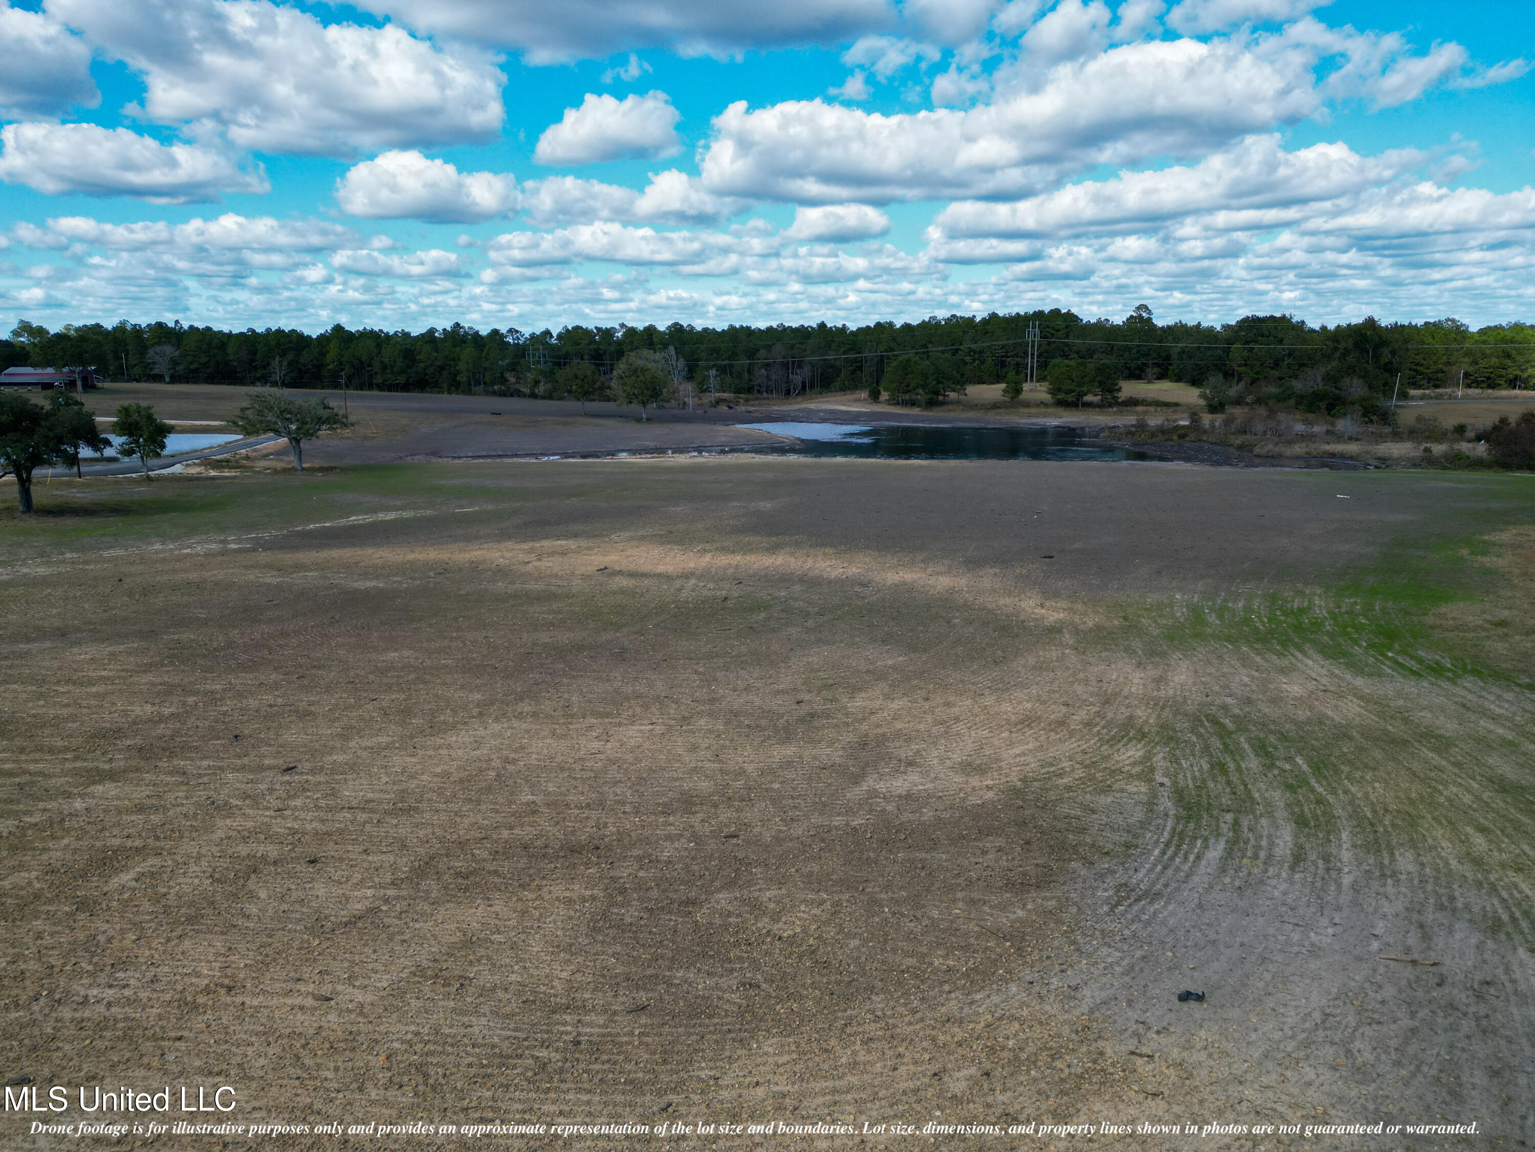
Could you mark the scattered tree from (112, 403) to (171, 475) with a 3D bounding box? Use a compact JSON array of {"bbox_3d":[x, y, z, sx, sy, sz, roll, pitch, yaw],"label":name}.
[{"bbox_3d":[-58.740,-12.620,100.180,4.870,7.280,4.620,-7,14,-30],"label":"scattered tree"}]

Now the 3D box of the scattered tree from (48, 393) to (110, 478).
[{"bbox_3d":[-65.720,-13.390,101.850,5.300,8.090,5.040,-8,14,-32],"label":"scattered tree"}]

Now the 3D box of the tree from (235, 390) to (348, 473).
[{"bbox_3d":[-48.000,-14.570,107.720,10.750,7.980,9.670,-5,13,-23],"label":"tree"}]

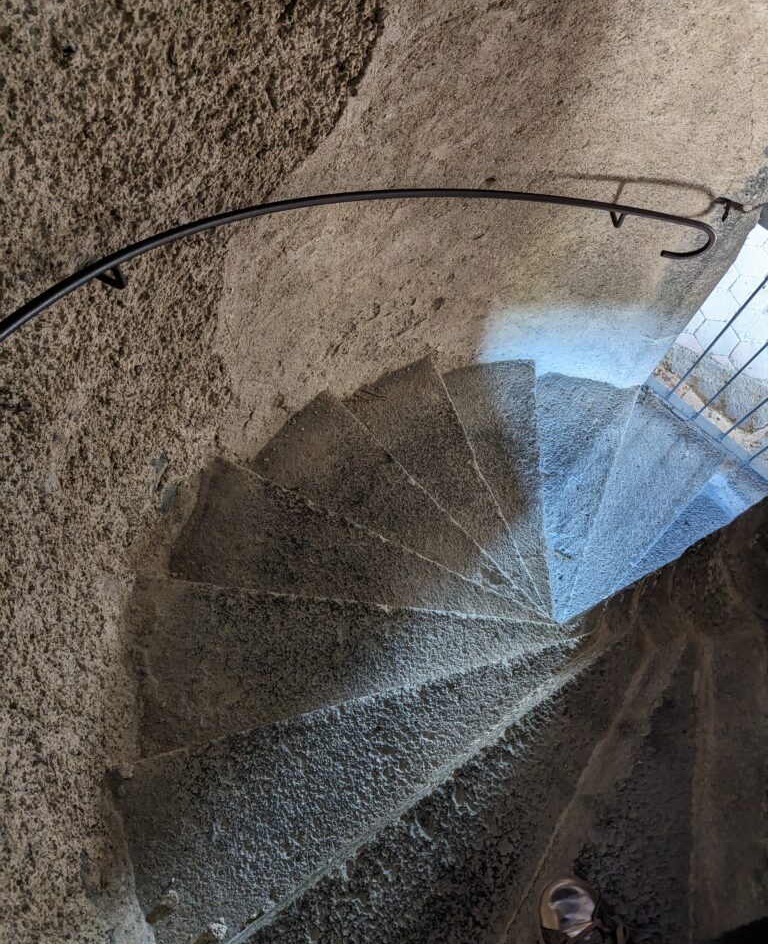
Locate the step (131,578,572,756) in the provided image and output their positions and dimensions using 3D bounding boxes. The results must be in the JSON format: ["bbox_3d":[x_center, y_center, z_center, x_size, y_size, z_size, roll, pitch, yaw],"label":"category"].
[{"bbox_3d":[-0.067,0.519,1.847,1.110,0.165,0.430,0,70,0],"label":"step"}]

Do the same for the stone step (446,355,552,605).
[{"bbox_3d":[0.435,0.074,2.678,0.410,0.165,1.040,-5,70,-2],"label":"stone step"}]

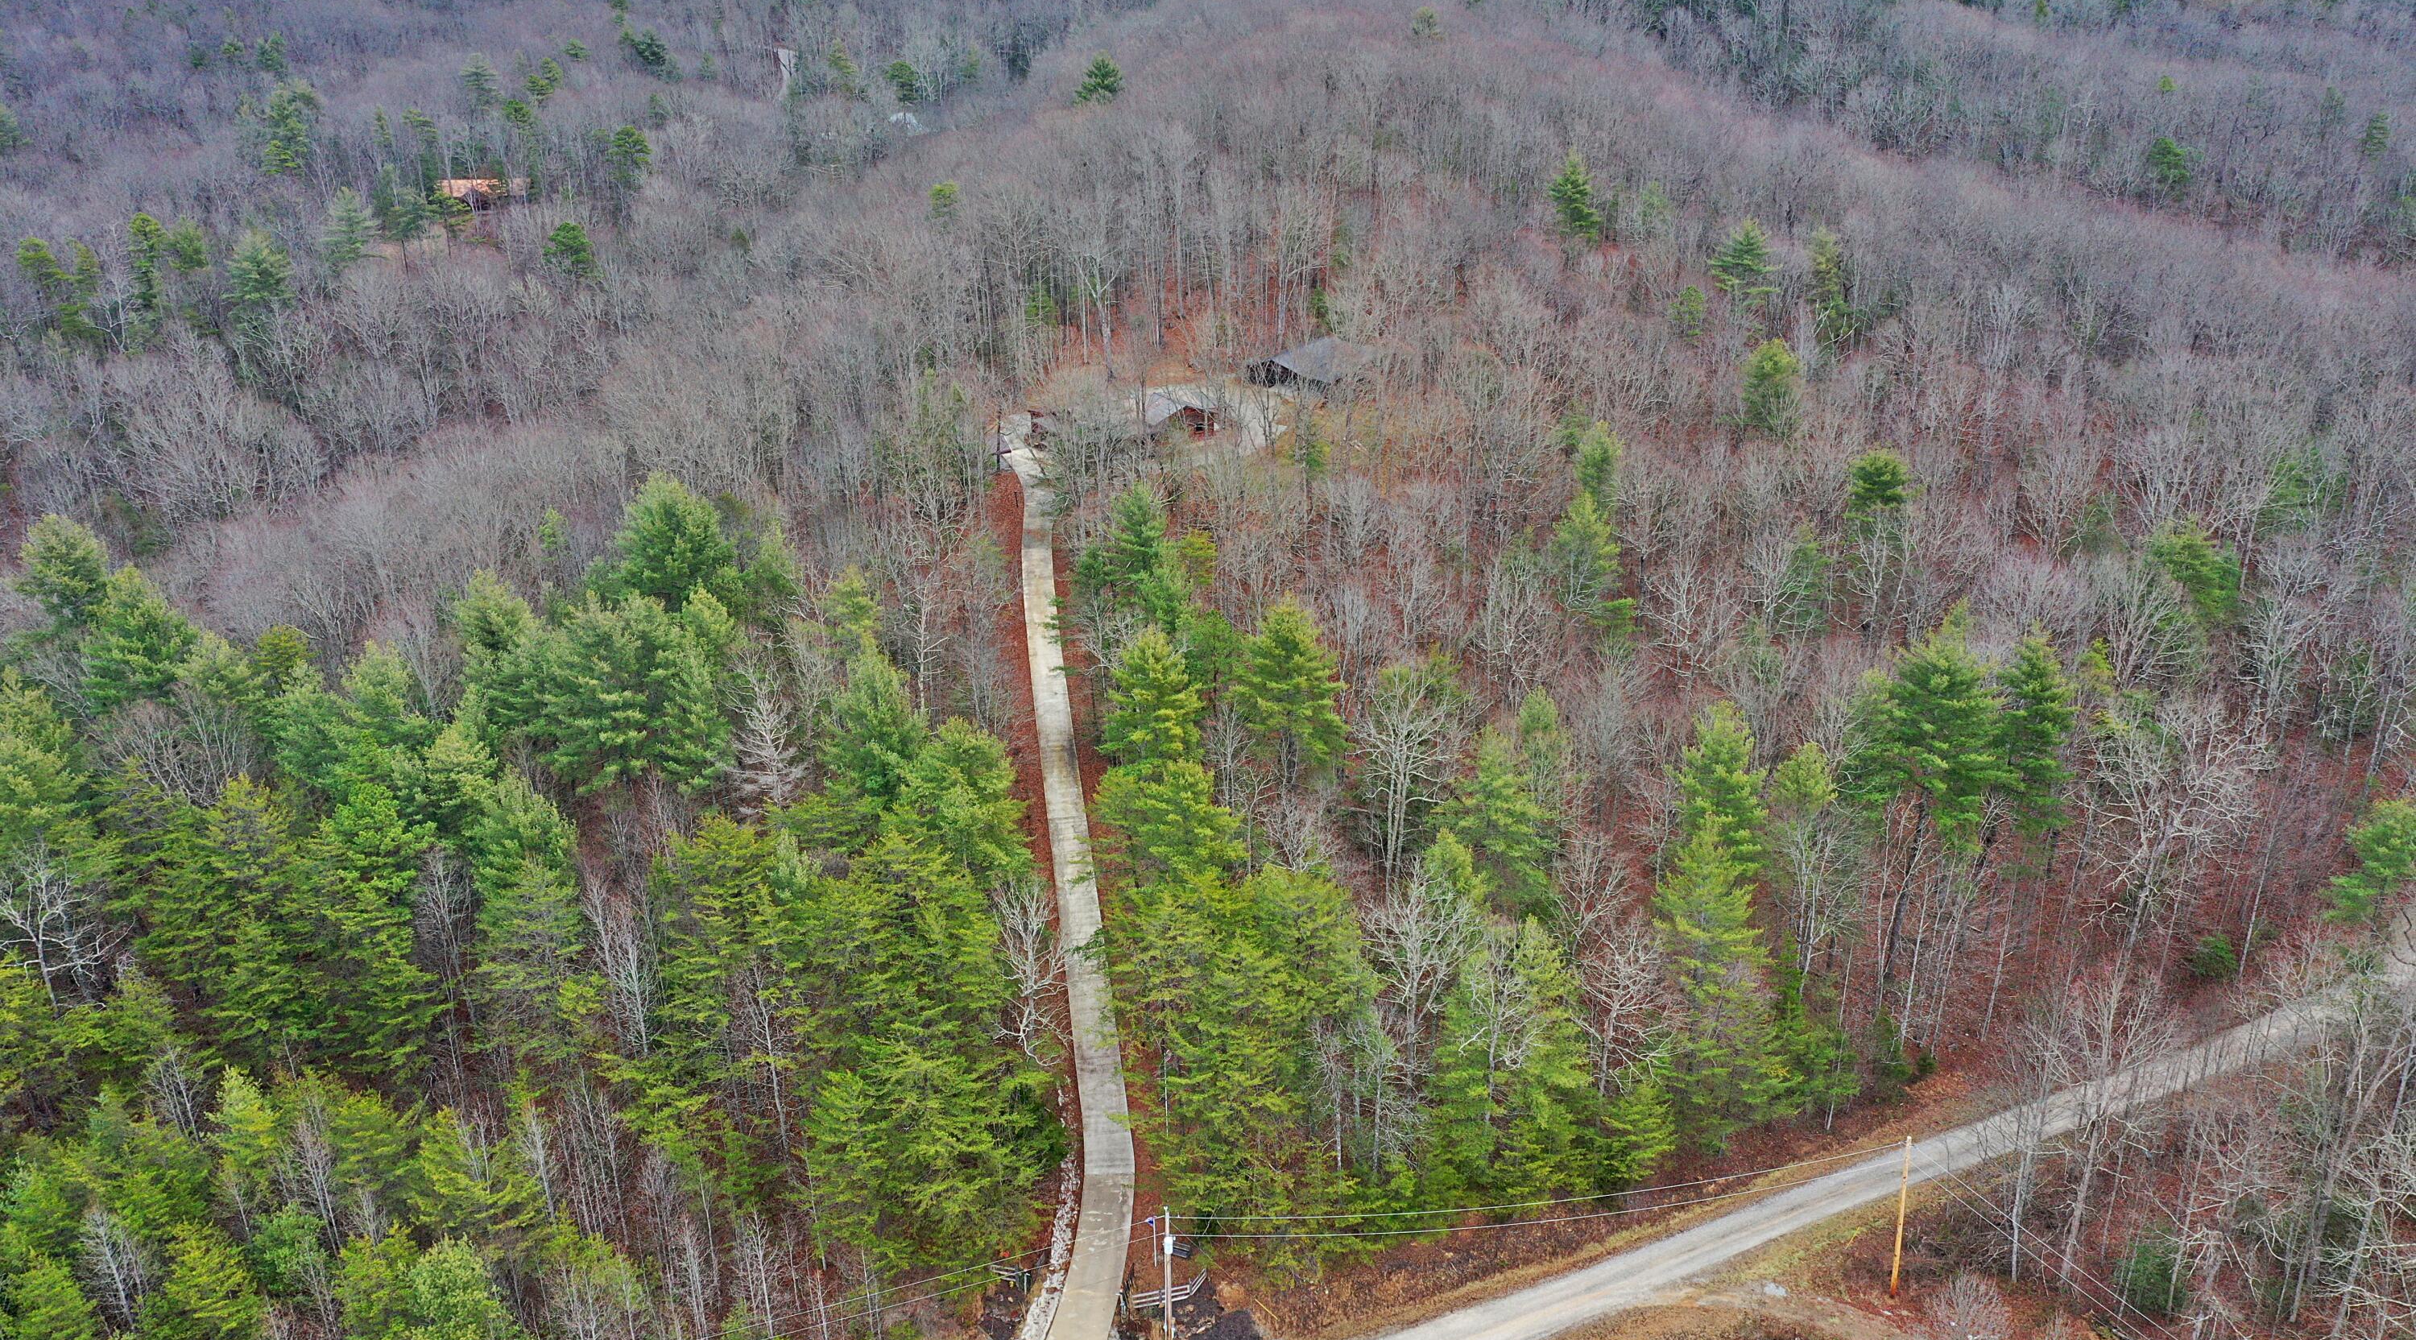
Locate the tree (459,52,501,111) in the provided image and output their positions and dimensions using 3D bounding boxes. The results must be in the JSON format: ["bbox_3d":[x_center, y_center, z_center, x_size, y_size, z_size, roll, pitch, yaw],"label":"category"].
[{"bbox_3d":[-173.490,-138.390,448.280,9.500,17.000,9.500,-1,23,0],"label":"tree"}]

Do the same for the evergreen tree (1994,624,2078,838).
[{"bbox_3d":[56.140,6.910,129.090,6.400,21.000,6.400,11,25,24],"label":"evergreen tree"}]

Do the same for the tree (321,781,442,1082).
[{"bbox_3d":[-53.070,17.540,121.440,7.000,23.000,7.000,-1,23,0],"label":"tree"}]

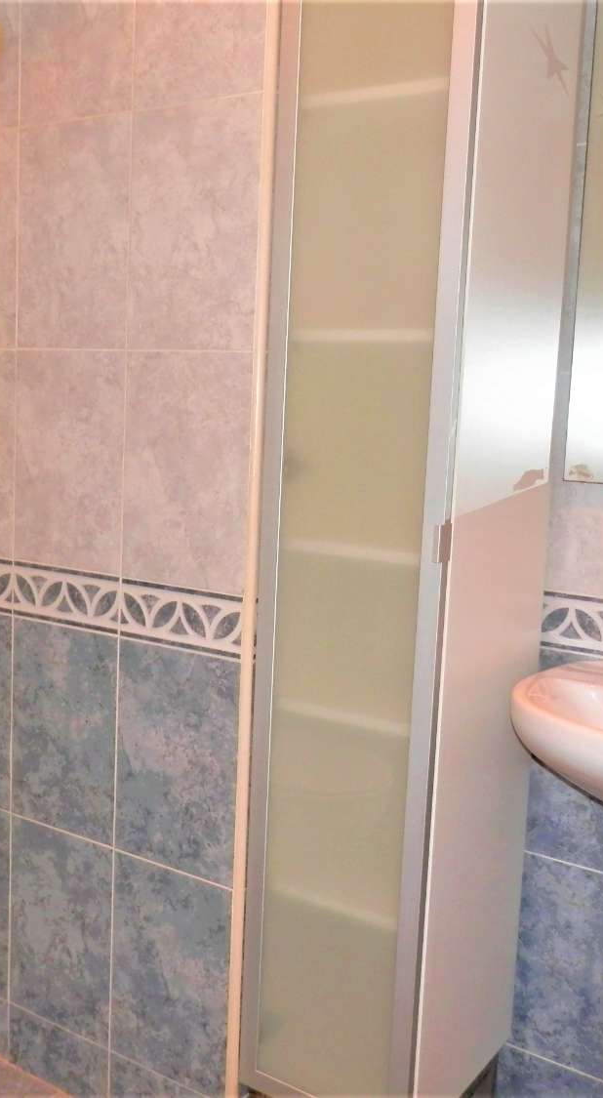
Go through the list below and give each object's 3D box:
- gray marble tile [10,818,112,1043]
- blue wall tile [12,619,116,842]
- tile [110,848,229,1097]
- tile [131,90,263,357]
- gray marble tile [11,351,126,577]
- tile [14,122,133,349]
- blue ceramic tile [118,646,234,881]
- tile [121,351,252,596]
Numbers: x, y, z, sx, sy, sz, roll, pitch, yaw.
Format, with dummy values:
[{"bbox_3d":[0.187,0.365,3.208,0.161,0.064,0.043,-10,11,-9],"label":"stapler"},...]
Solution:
[{"bbox_3d":[-0.418,0.663,1.844,0.243,0.357,0.010,7,8,32],"label":"gray marble tile"},{"bbox_3d":[-0.402,0.307,1.800,0.243,0.357,0.010,7,8,32],"label":"blue wall tile"},{"bbox_3d":[-0.219,0.701,1.749,0.245,0.365,0.010,7,8,32],"label":"tile"},{"bbox_3d":[-0.161,-0.476,1.571,0.239,0.357,0.010,7,8,32],"label":"tile"},{"bbox_3d":[-0.382,-0.145,1.743,0.243,0.357,0.010,7,8,32],"label":"gray marble tile"},{"bbox_3d":[-0.373,-0.510,1.731,0.250,0.365,0.010,7,8,32],"label":"tile"},{"bbox_3d":[-0.197,0.332,1.672,0.239,0.357,0.010,7,8,32],"label":"blue ceramic tile"},{"bbox_3d":[-0.177,-0.120,1.615,0.239,0.357,0.010,7,8,32],"label":"tile"}]

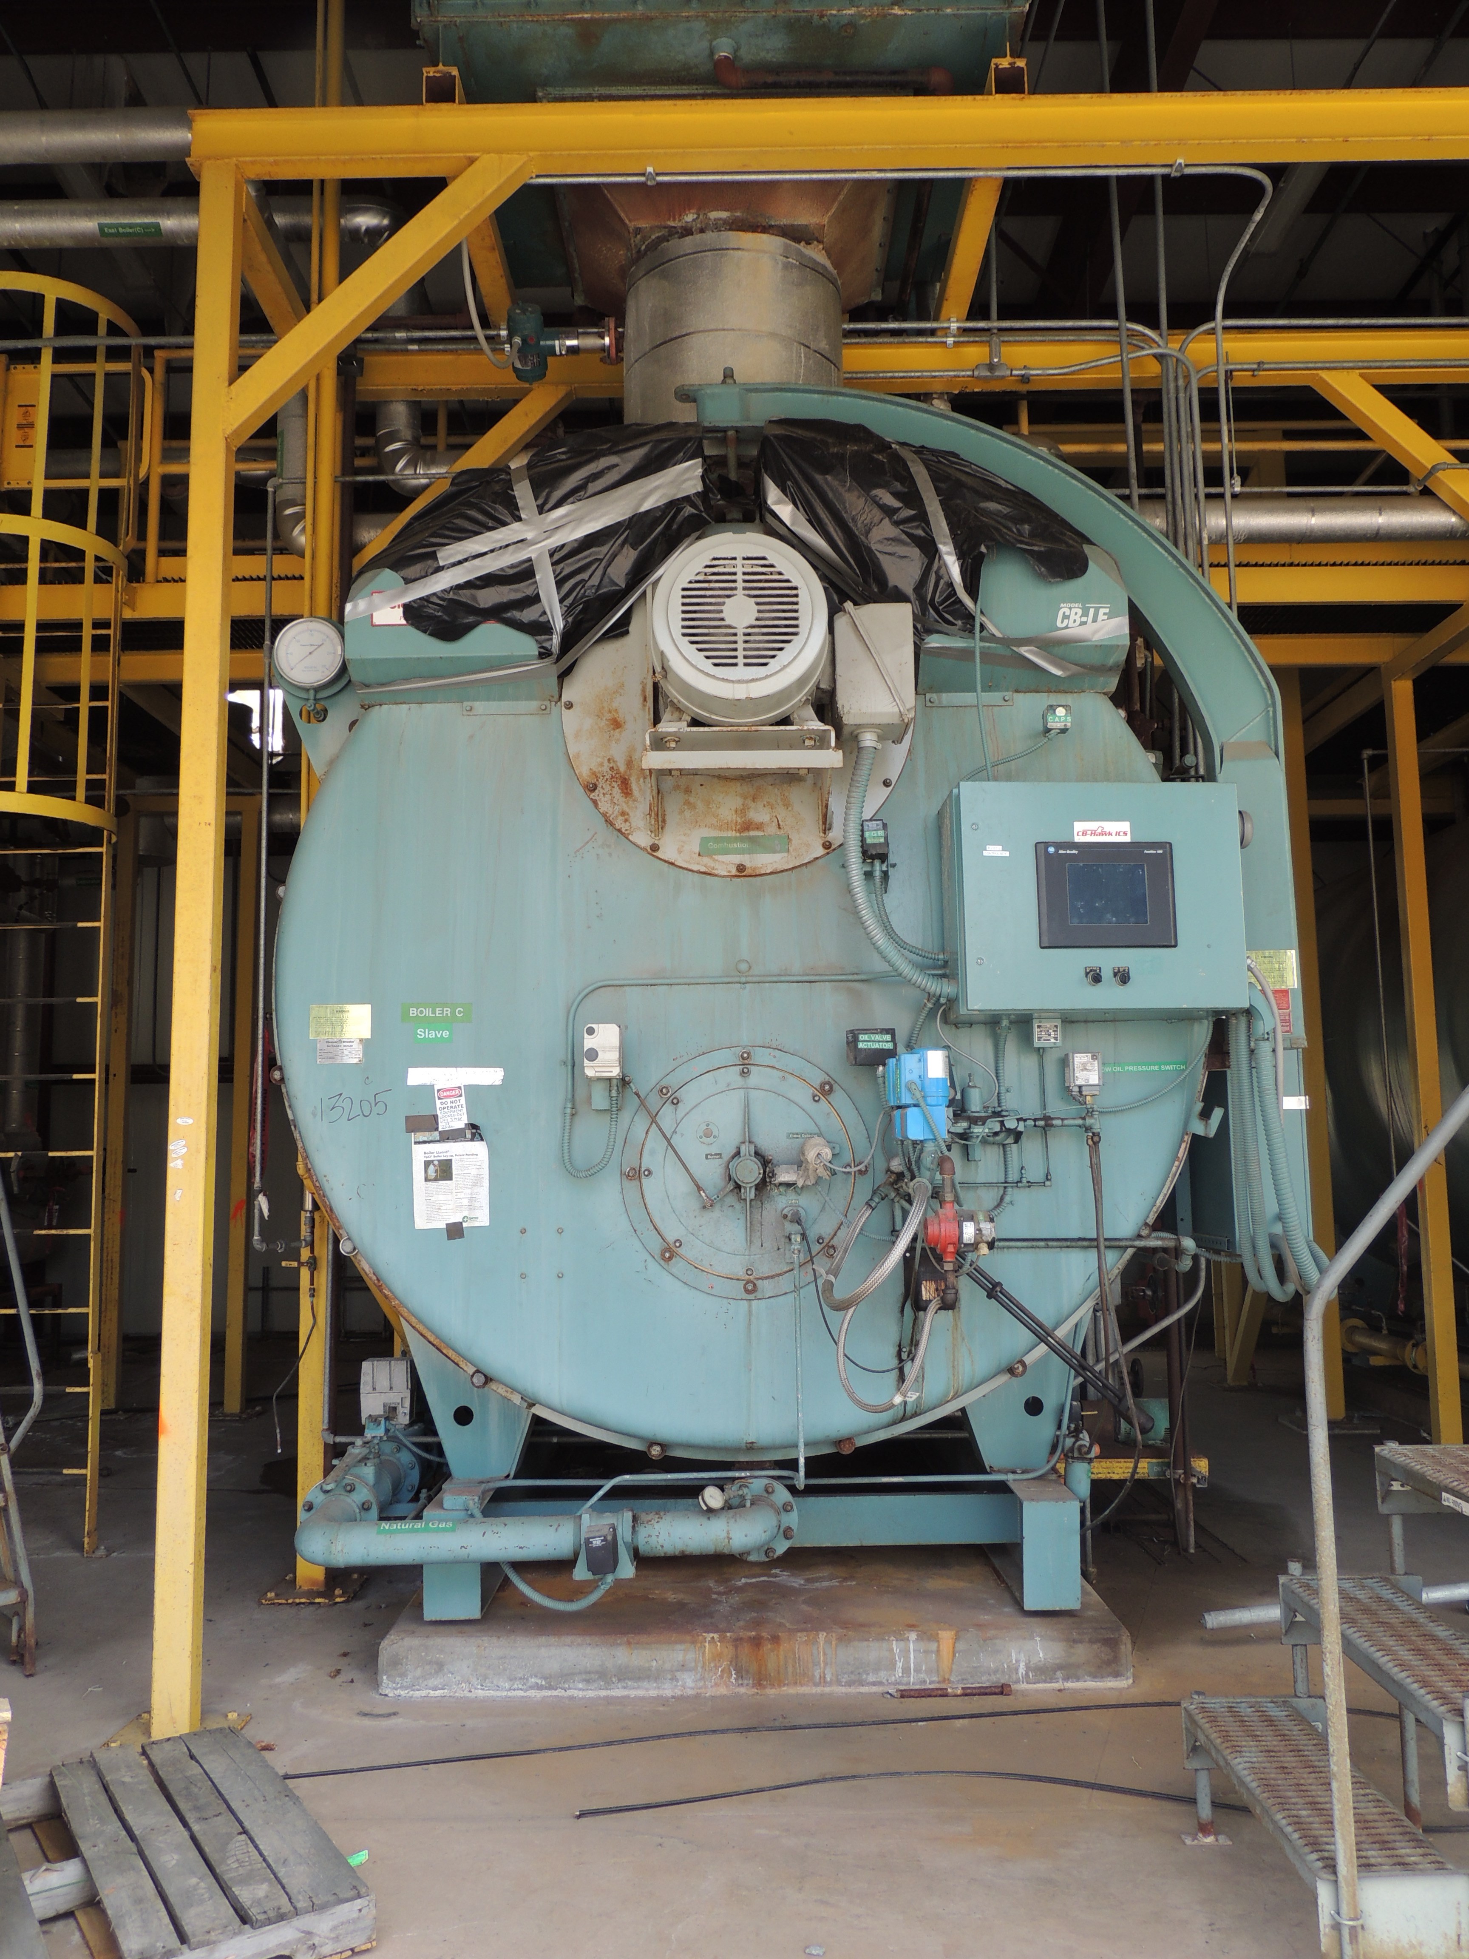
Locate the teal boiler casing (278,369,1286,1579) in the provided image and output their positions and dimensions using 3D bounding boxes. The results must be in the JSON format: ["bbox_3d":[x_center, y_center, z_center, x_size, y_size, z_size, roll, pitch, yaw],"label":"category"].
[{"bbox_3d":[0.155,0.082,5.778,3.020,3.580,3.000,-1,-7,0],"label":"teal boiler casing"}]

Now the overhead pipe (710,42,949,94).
[{"bbox_3d":[0.282,-2.646,4.600,0.700,0.120,0.080,-1,-7,0],"label":"overhead pipe"}]

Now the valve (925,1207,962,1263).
[{"bbox_3d":[0.575,0.703,4.360,0.100,0.155,0.110,-1,-7,0],"label":"valve"}]

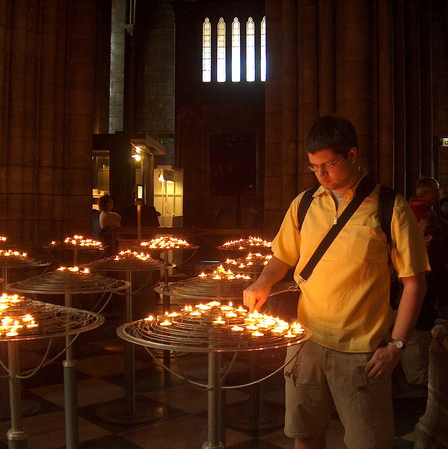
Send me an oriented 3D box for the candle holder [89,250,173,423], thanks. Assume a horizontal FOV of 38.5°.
[{"bbox_3d":[-0.667,0.767,4.578,0.670,1.164,0.670,0,2,0],"label":"candle holder"}]

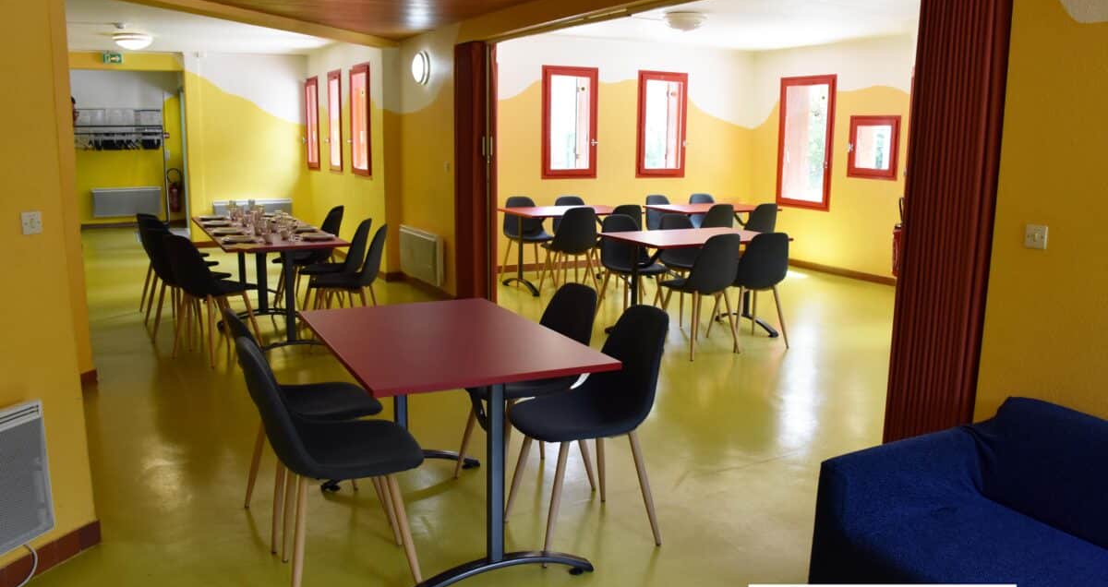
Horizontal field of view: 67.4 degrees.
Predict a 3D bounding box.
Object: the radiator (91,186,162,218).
[{"bbox_3d":[-6.636,-1.421,12.943,0.980,0.445,0.100,-4,12,-24],"label":"radiator"}]

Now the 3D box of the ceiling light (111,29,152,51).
[{"bbox_3d":[-4.519,-2.715,8.889,0.420,0.160,0.420,-5,12,-28],"label":"ceiling light"}]

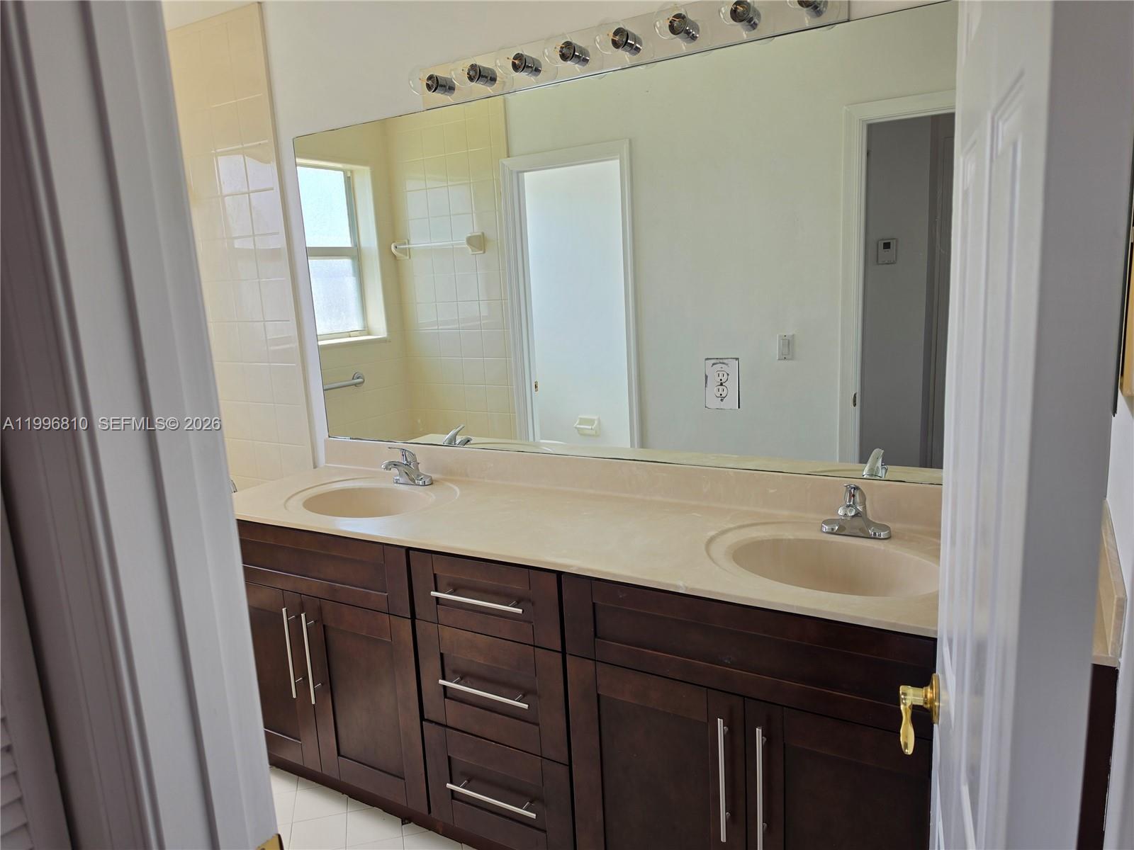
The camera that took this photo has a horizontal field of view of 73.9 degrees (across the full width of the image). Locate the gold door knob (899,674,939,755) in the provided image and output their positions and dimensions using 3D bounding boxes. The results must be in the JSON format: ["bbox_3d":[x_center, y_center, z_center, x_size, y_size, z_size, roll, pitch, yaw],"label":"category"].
[{"bbox_3d":[0.432,0.357,0.933,0.055,0.068,0.151,1,11,22],"label":"gold door knob"}]

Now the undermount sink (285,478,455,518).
[{"bbox_3d":[-0.590,0.287,2.339,0.543,0.140,0.407,3,12,30],"label":"undermount sink"}]

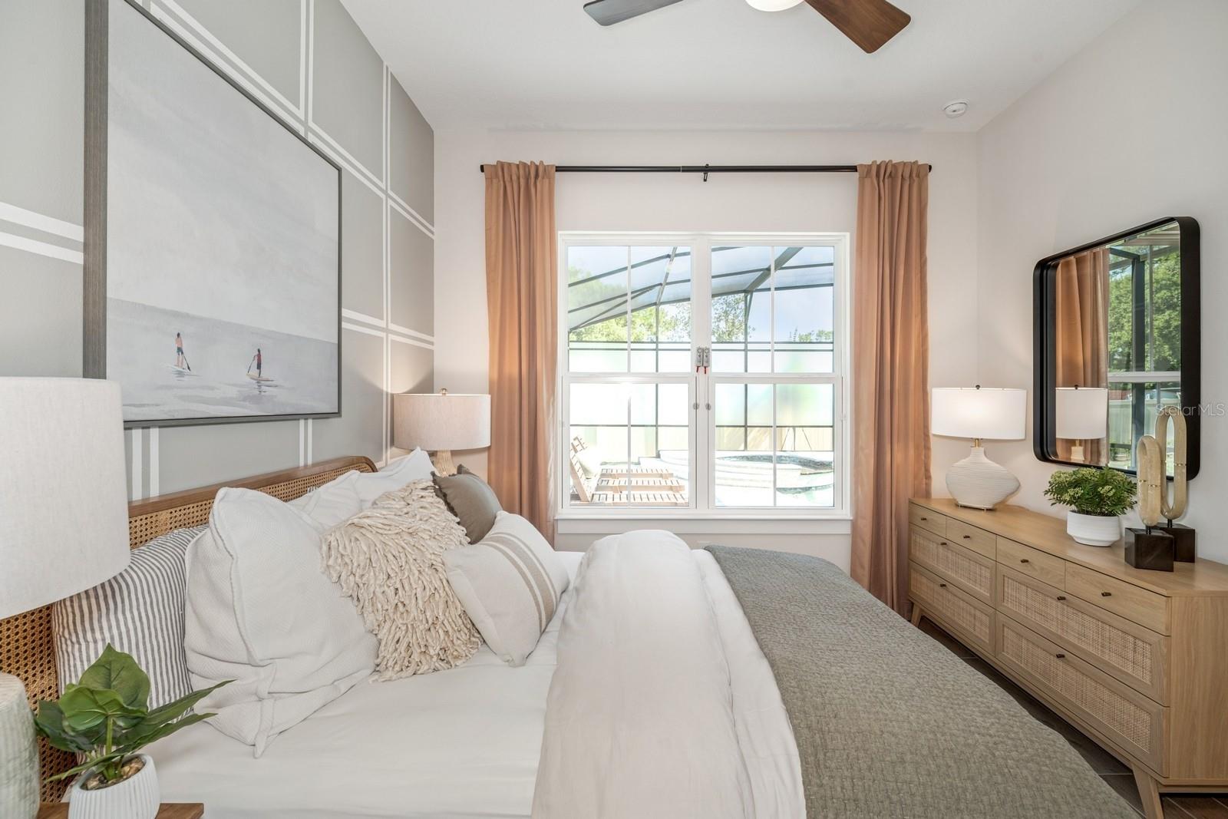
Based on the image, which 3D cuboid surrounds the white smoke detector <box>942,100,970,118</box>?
[{"bbox_3d":[2.000,-1.747,2.990,0.137,0.042,0.137,0,0,0],"label":"white smoke detector"}]

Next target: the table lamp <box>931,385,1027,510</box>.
[{"bbox_3d":[2.007,0.209,2.820,0.260,0.680,0.440,-1,1,-38],"label":"table lamp"}]

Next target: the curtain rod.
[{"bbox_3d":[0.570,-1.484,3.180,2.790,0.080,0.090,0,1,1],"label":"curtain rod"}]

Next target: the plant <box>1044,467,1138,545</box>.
[{"bbox_3d":[2.000,0.402,2.140,0.290,0.315,0.290,0,1,0],"label":"plant"}]

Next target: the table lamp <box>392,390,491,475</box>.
[{"bbox_3d":[-0.917,0.286,2.740,0.480,0.790,0.480,0,1,0],"label":"table lamp"}]

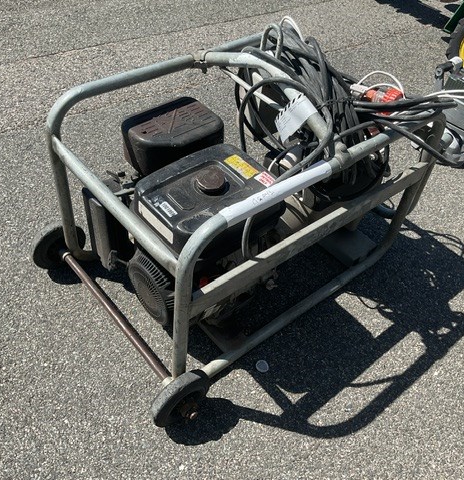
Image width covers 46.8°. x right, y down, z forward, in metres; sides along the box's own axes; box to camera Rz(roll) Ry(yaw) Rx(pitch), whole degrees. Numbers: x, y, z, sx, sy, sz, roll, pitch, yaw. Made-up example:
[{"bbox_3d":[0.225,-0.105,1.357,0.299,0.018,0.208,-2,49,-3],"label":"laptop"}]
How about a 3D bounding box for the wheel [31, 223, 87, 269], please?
[{"bbox_3d":[-0.519,0.019,1.615,0.167,0.167,0.043,-28,55,-30],"label":"wheel"}]

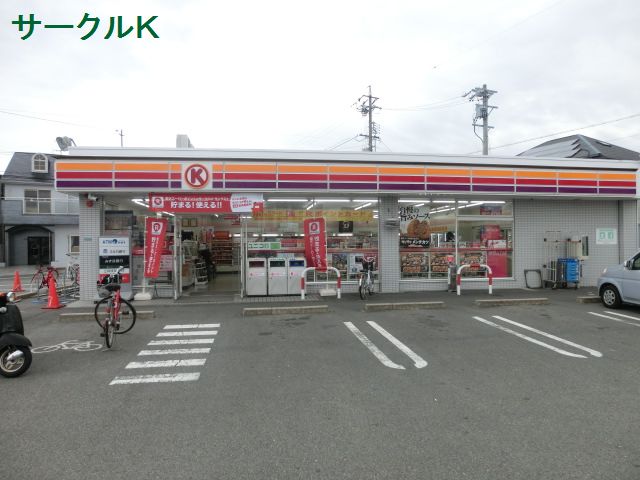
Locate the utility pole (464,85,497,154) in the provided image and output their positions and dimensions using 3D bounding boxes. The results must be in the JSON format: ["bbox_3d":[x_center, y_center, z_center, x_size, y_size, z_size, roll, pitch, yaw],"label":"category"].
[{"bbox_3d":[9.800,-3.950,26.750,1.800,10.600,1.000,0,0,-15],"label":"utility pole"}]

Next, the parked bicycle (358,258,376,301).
[{"bbox_3d":[1.200,0.955,11.390,0.500,1.050,1.650,0,0,17],"label":"parked bicycle"}]

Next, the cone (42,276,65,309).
[{"bbox_3d":[-6.150,1.215,10.250,0.380,0.700,0.380,0,0,-8],"label":"cone"}]

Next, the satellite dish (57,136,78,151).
[{"bbox_3d":[-6.860,-2.610,12.000,0.440,0.400,0.420,0,0,-32],"label":"satellite dish"}]

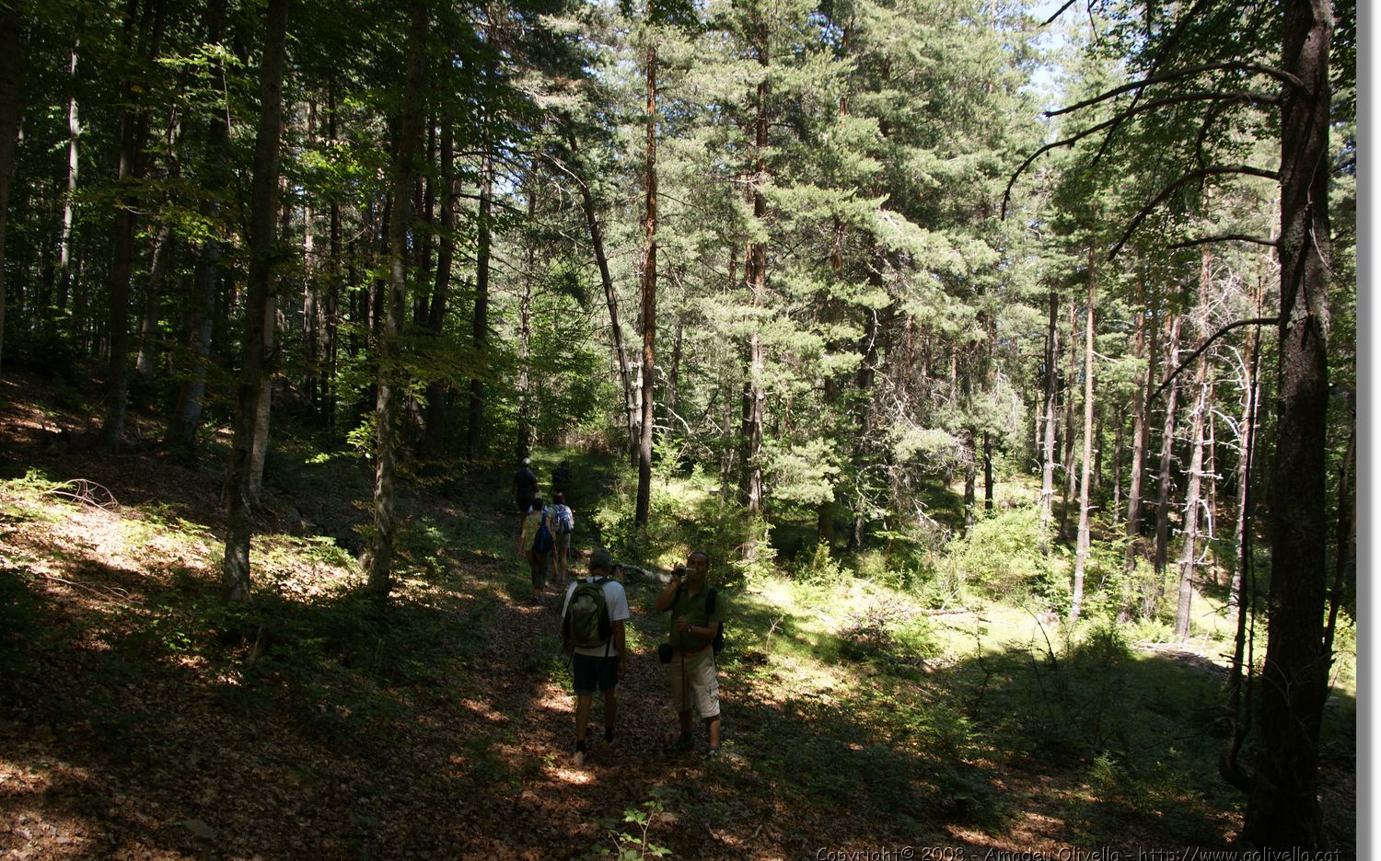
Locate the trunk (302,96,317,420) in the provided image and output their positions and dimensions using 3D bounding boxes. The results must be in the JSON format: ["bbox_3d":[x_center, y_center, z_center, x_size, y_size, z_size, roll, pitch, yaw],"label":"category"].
[{"bbox_3d":[-11.400,-5.202,31.000,0.300,9.370,0.300,0,0,0],"label":"trunk"}]

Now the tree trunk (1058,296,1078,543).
[{"bbox_3d":[10.970,-0.297,30.000,0.270,6.978,0.270,2,0,0],"label":"tree trunk"}]

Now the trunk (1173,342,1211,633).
[{"bbox_3d":[8.441,0.985,17.500,0.260,5.155,0.260,4,0,0],"label":"trunk"}]

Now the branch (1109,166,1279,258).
[{"bbox_3d":[3.357,-1.460,6.900,1.140,0.620,0.450,2,0,0],"label":"branch"}]

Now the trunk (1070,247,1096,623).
[{"bbox_3d":[6.879,0.158,18.064,0.210,6.446,0.210,3,-1,0],"label":"trunk"}]

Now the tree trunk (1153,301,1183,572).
[{"bbox_3d":[10.875,0.176,23.563,0.300,6.326,0.280,4,-1,0],"label":"tree trunk"}]

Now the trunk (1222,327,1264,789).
[{"bbox_3d":[3.820,0.840,7.133,0.200,3.283,0.180,3,-1,0],"label":"trunk"}]

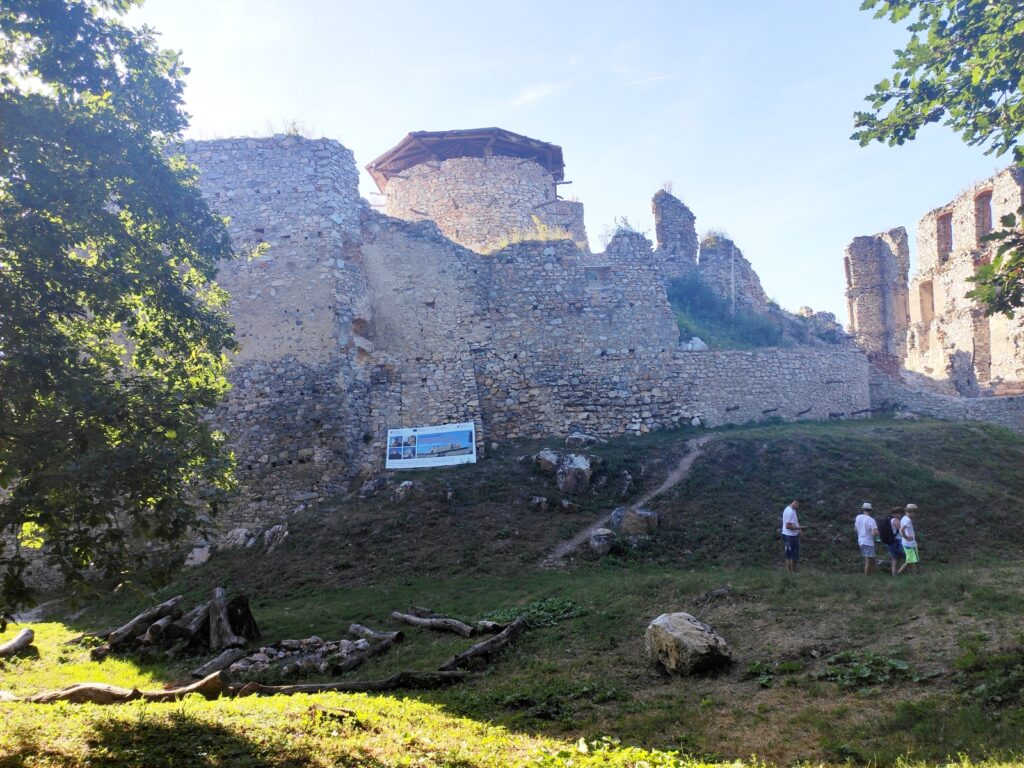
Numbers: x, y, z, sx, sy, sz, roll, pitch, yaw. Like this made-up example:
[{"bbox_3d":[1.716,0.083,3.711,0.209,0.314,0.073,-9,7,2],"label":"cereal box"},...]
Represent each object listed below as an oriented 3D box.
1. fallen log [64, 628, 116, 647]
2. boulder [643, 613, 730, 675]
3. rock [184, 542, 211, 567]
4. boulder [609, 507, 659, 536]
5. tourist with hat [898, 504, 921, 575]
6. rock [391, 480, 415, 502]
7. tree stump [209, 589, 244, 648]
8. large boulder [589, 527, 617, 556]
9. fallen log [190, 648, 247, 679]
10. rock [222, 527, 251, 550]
[{"bbox_3d":[-5.808,3.509,10.240,0.150,0.140,0.720,-6,-6,39],"label":"fallen log"},{"bbox_3d":[1.957,2.889,8.200,0.830,0.540,0.640,4,-8,-27],"label":"boulder"},{"bbox_3d":[-7.060,3.827,16.600,0.540,0.500,0.460,0,-7,0],"label":"rock"},{"bbox_3d":[3.220,3.644,19.600,1.250,0.770,1.000,0,-7,0],"label":"boulder"},{"bbox_3d":[9.353,3.647,17.400,0.420,1.700,0.460,1,-7,-7],"label":"tourist with hat"},{"bbox_3d":[-2.788,2.762,19.000,0.550,0.500,0.480,0,-7,0],"label":"rock"},{"bbox_3d":[-3.629,2.981,9.400,0.410,0.720,0.340,0,-7,0],"label":"tree stump"},{"bbox_3d":[2.276,3.961,18.600,0.700,0.720,0.650,0,-7,0],"label":"large boulder"},{"bbox_3d":[-3.510,3.337,8.890,0.190,0.180,0.848,-2,-7,15],"label":"fallen log"},{"bbox_3d":[-6.371,3.596,17.100,0.640,0.500,0.520,0,-7,0],"label":"rock"}]

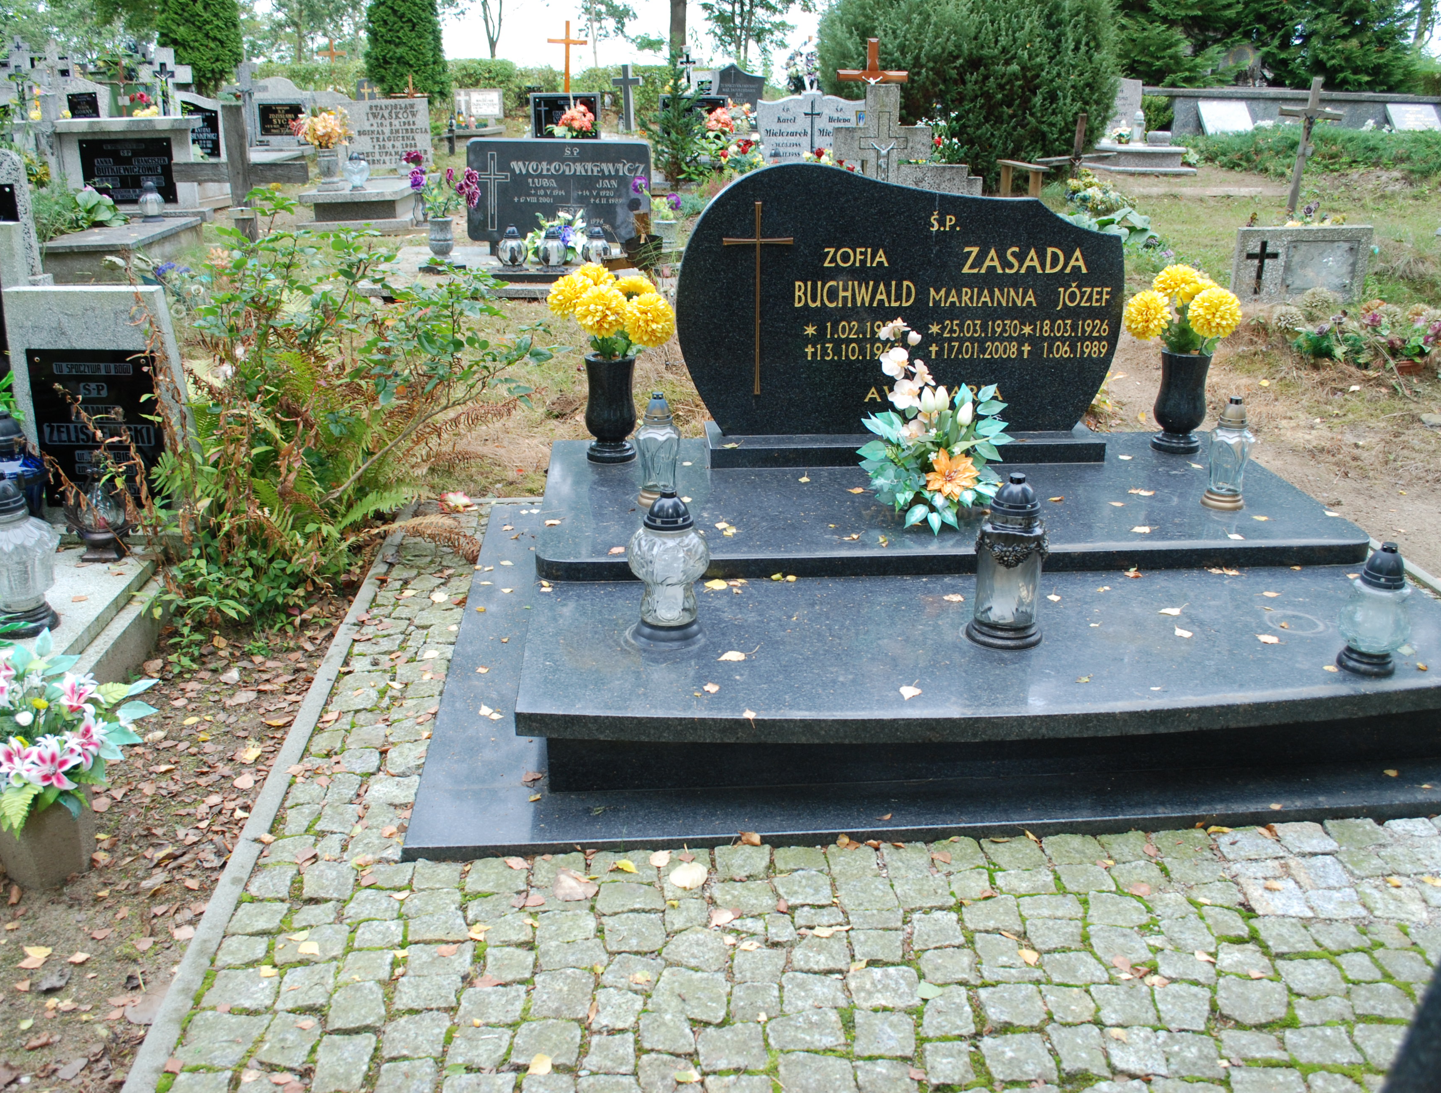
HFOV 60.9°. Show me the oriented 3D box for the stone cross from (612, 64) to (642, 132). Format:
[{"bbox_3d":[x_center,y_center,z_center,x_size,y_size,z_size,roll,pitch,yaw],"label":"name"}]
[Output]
[{"bbox_3d":[-1.215,-5.849,16.000,0.380,0.880,0.120,6,22,14],"label":"stone cross"}]

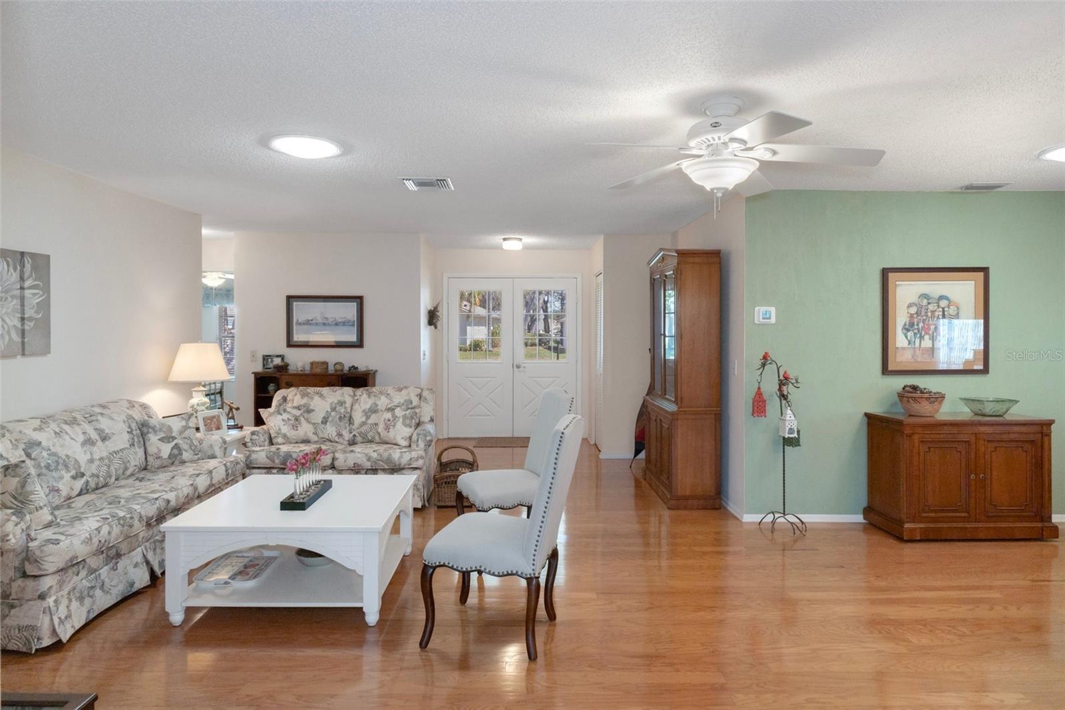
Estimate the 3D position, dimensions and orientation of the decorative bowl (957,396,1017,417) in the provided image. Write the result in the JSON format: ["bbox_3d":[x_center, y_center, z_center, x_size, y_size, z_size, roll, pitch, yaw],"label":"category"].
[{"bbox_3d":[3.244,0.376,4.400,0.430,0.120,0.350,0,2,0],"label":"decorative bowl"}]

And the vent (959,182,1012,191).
[{"bbox_3d":[3.140,-1.166,4.310,0.290,0.030,0.210,0,2,-1],"label":"vent"}]

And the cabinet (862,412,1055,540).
[{"bbox_3d":[2.943,0.815,4.290,1.010,0.775,0.440,0,2,-1],"label":"cabinet"}]

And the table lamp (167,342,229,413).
[{"bbox_3d":[-2.600,0.243,4.850,0.480,0.700,0.480,0,2,-1],"label":"table lamp"}]

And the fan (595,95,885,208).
[{"bbox_3d":[0.845,-0.878,2.740,1.310,0.460,1.290,0,2,0],"label":"fan"}]

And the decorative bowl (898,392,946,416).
[{"bbox_3d":[2.700,0.346,4.310,0.335,0.160,0.335,0,2,0],"label":"decorative bowl"}]

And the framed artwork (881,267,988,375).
[{"bbox_3d":[2.963,-0.248,4.575,0.790,0.790,0.035,0,2,0],"label":"framed artwork"}]

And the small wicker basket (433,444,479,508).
[{"bbox_3d":[-0.613,0.959,5.000,0.360,0.450,0.340,0,2,-1],"label":"small wicker basket"}]

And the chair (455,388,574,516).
[{"bbox_3d":[-0.110,0.743,3.930,0.650,1.050,0.510,-1,2,-22],"label":"chair"}]

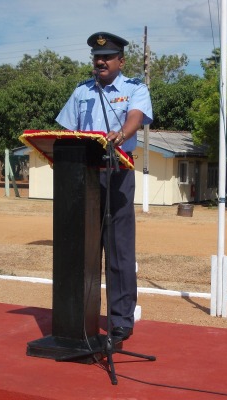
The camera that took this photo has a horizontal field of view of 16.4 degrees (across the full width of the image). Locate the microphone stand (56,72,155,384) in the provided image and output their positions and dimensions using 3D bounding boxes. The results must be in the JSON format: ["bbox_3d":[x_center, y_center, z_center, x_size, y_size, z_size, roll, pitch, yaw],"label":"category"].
[{"bbox_3d":[-0.040,0.071,3.960,0.520,1.510,0.740,0,2,-9],"label":"microphone stand"}]

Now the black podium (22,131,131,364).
[{"bbox_3d":[-0.200,0.226,4.200,0.530,1.180,0.380,1,3,28],"label":"black podium"}]

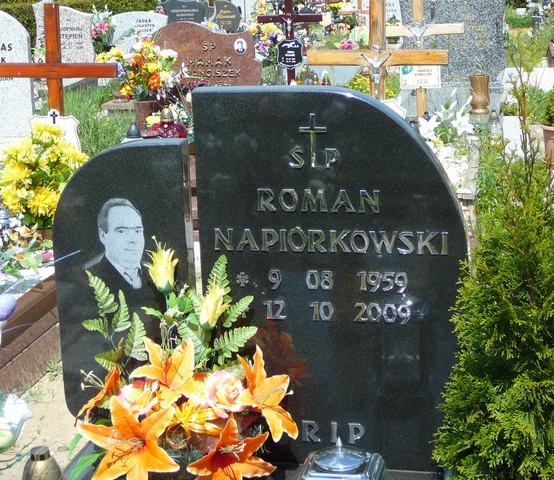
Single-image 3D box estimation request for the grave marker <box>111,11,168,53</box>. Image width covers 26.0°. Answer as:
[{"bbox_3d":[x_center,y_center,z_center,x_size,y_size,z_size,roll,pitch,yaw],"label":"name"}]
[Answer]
[{"bbox_3d":[-1.545,-2.196,13.500,0.650,0.740,0.100,1,14,12],"label":"grave marker"}]

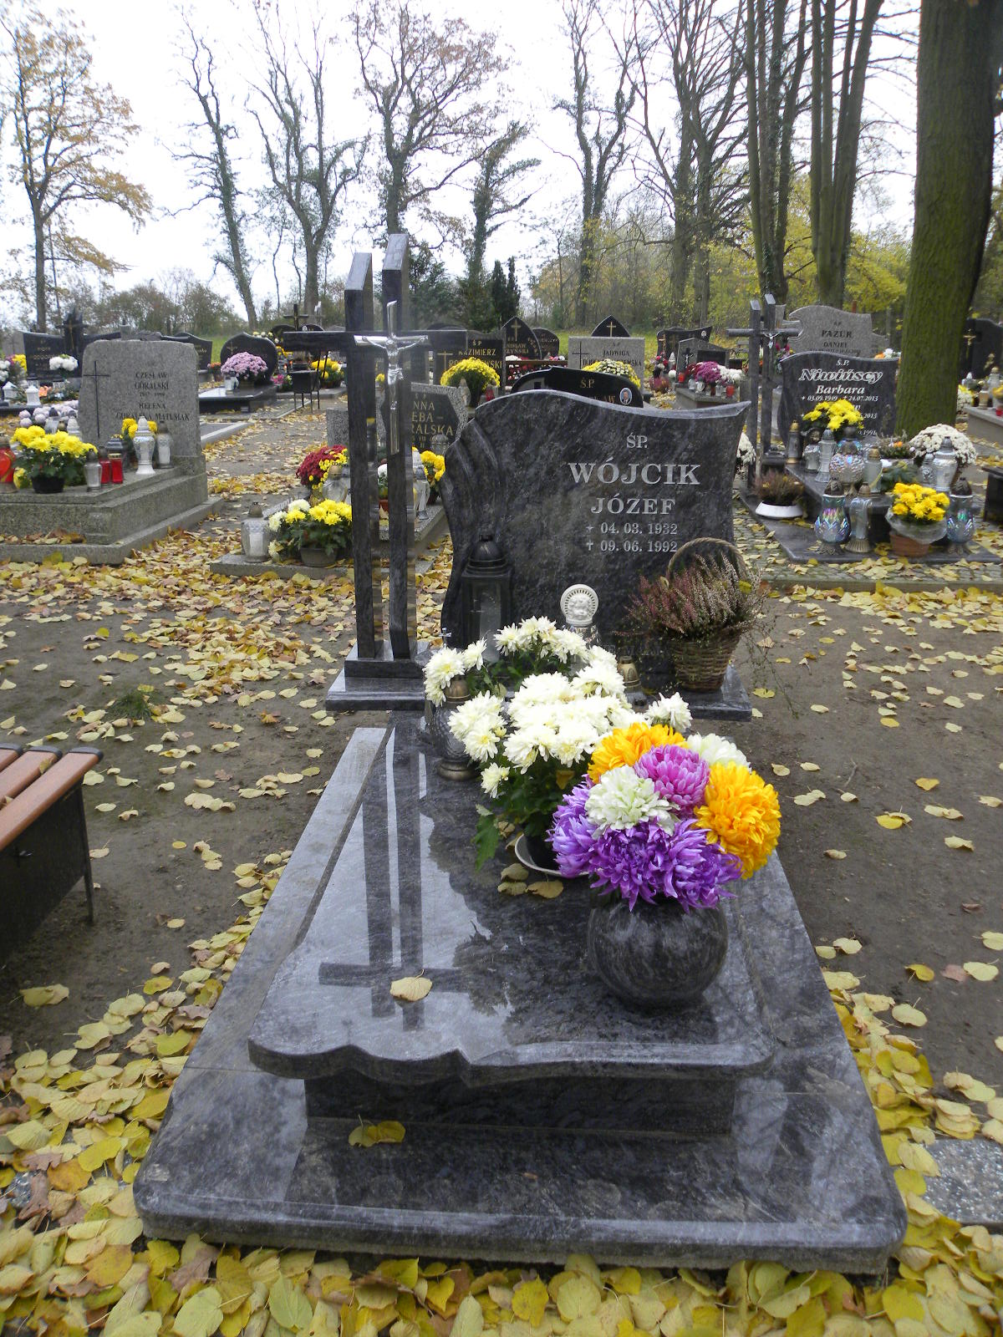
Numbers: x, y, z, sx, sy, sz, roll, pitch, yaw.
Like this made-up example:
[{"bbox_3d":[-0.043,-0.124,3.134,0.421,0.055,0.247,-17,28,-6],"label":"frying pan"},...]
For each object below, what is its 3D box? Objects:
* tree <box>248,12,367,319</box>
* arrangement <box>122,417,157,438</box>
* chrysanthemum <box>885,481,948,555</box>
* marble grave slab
[{"bbox_3d":[-8.599,-22.227,44.565,5.200,13.000,4.800,1,20,3],"label":"tree"},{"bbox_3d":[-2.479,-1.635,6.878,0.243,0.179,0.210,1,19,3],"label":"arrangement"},{"bbox_3d":[2.207,-0.797,5.321,0.332,0.367,0.309,1,19,3],"label":"chrysanthemum"},{"bbox_3d":[0.067,0.436,2.235,1.153,0.250,1.758,1,20,3],"label":"marble grave slab"}]

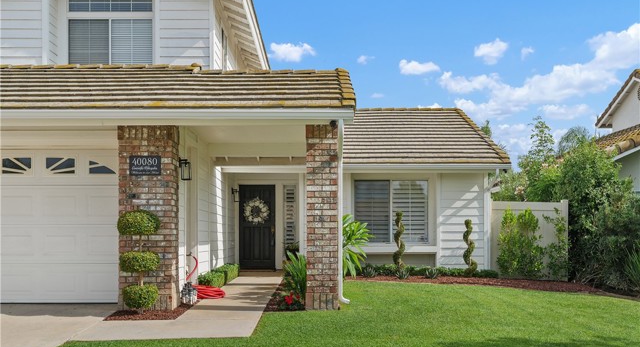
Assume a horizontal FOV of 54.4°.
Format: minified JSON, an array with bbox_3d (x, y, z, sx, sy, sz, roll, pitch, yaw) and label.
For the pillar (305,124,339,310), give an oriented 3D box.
[{"bbox_3d":[0.030,0.585,8.350,0.415,2.430,0.410,0,0,-2],"label":"pillar"}]

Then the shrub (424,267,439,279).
[{"bbox_3d":[2.218,1.970,12.300,0.260,0.230,0.260,0,0,-2],"label":"shrub"}]

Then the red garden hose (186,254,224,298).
[{"bbox_3d":[-1.739,1.535,9.450,0.570,0.650,0.530,0,0,-2],"label":"red garden hose"}]

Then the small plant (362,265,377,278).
[{"bbox_3d":[0.990,1.957,12.400,0.290,0.270,0.290,0,-3,0],"label":"small plant"}]

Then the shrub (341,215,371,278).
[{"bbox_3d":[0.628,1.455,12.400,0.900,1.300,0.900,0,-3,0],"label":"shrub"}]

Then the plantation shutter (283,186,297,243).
[{"bbox_3d":[-0.735,1.061,15.000,0.340,1.600,0.060,0,-3,0],"label":"plantation shutter"}]

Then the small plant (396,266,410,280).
[{"bbox_3d":[1.644,1.975,12.250,0.270,0.240,0.270,0,0,-2],"label":"small plant"}]

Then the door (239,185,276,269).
[{"bbox_3d":[-1.527,1.305,15.200,0.890,2.040,0.060,0,0,-2],"label":"door"}]

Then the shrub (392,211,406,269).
[{"bbox_3d":[1.629,1.370,12.700,0.250,1.240,0.250,0,0,-2],"label":"shrub"}]

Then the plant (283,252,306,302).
[{"bbox_3d":[-0.329,1.506,9.100,0.450,0.770,0.450,0,-3,0],"label":"plant"}]

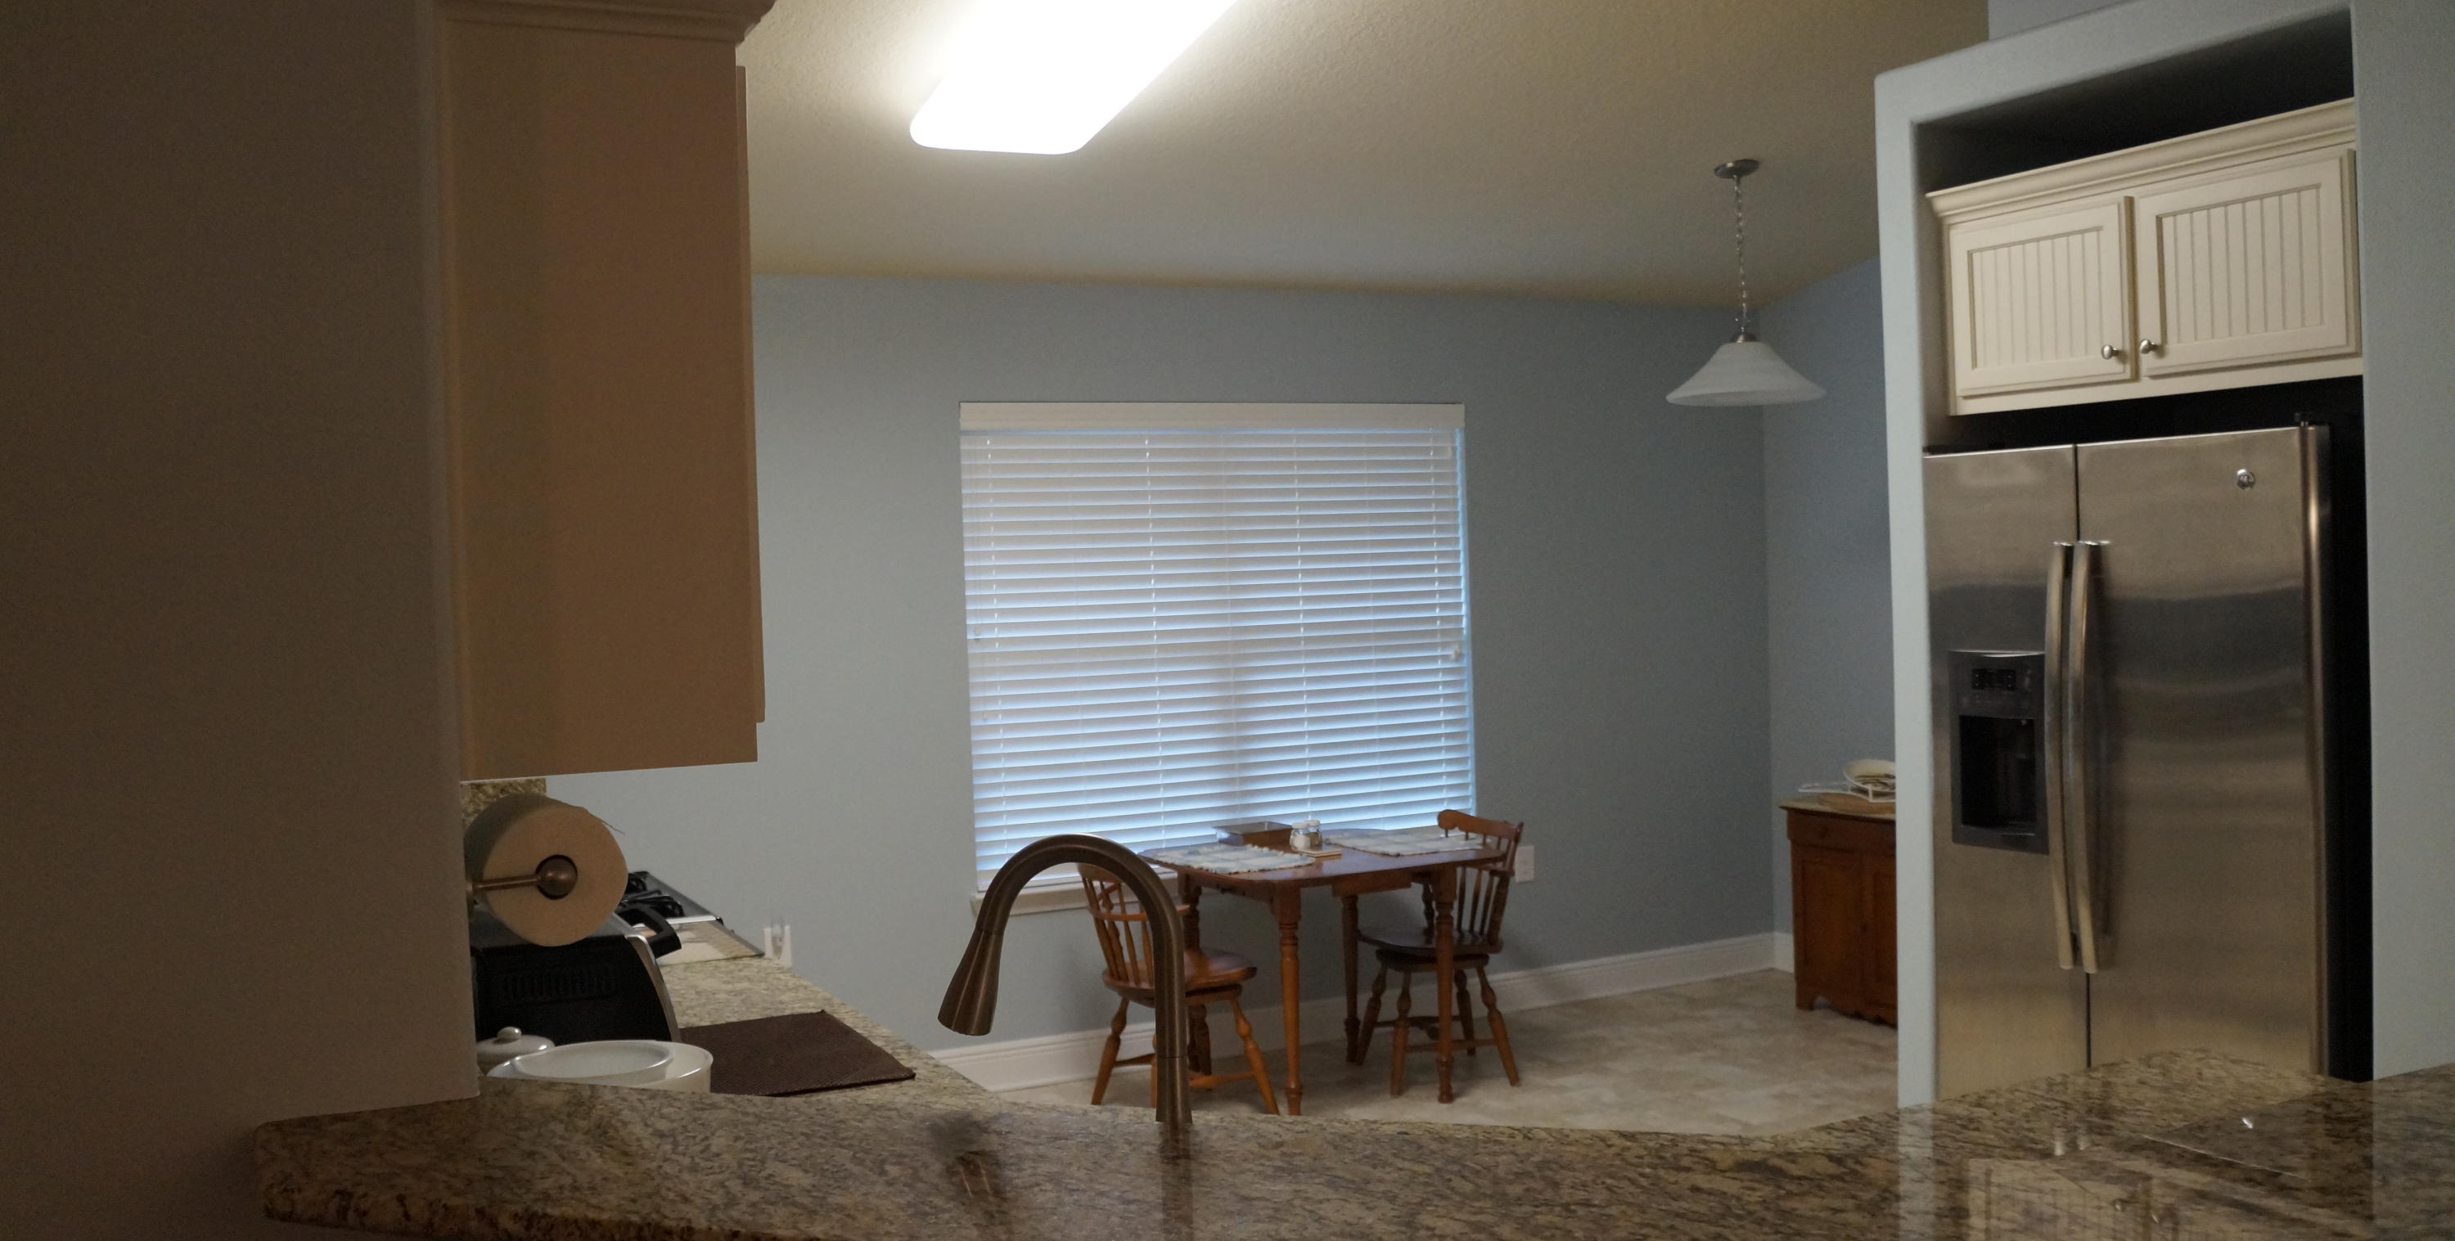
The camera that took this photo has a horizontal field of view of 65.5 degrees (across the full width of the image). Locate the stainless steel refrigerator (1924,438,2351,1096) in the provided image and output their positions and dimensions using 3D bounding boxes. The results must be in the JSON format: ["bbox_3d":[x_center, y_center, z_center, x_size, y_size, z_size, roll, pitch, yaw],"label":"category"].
[{"bbox_3d":[2.073,0.508,3.984,0.820,1.768,0.890,-3,2,-27],"label":"stainless steel refrigerator"}]

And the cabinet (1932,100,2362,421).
[{"bbox_3d":[2.033,-0.692,3.893,0.620,0.479,0.950,-3,2,-27],"label":"cabinet"}]

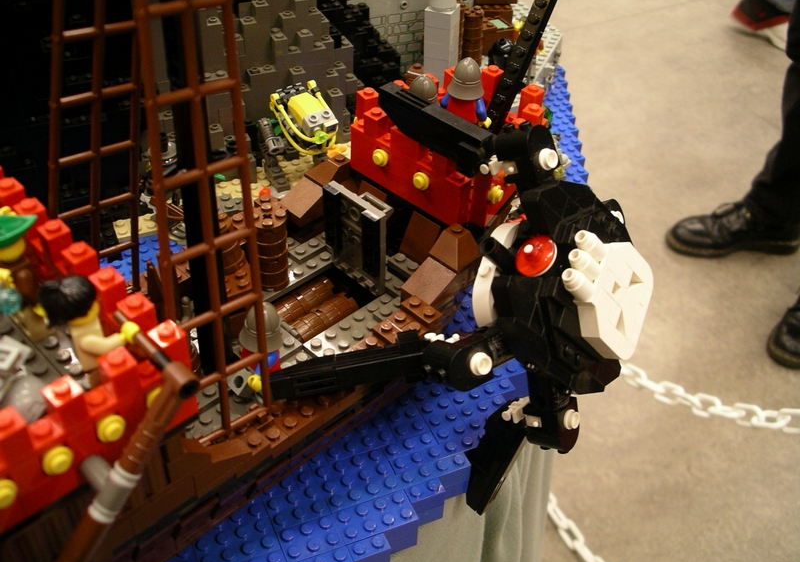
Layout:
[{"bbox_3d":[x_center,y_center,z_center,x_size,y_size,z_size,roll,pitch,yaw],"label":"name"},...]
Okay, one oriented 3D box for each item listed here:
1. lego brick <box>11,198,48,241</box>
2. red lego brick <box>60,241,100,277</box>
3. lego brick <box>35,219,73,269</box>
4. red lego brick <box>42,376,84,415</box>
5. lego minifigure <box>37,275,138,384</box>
[{"bbox_3d":[-0.123,-0.021,0.287,0.008,0.011,0.008,-32,52,-33],"label":"lego brick"},{"bbox_3d":[-0.100,-0.006,0.270,0.008,0.011,0.008,34,49,31],"label":"red lego brick"},{"bbox_3d":[-0.112,-0.014,0.279,0.008,0.011,0.008,-32,52,-33],"label":"lego brick"},{"bbox_3d":[-0.089,0.032,0.228,0.008,0.011,0.008,34,49,31],"label":"red lego brick"},{"bbox_3d":[-0.090,0.016,0.252,0.025,0.042,0.022,-19,45,-24],"label":"lego minifigure"}]

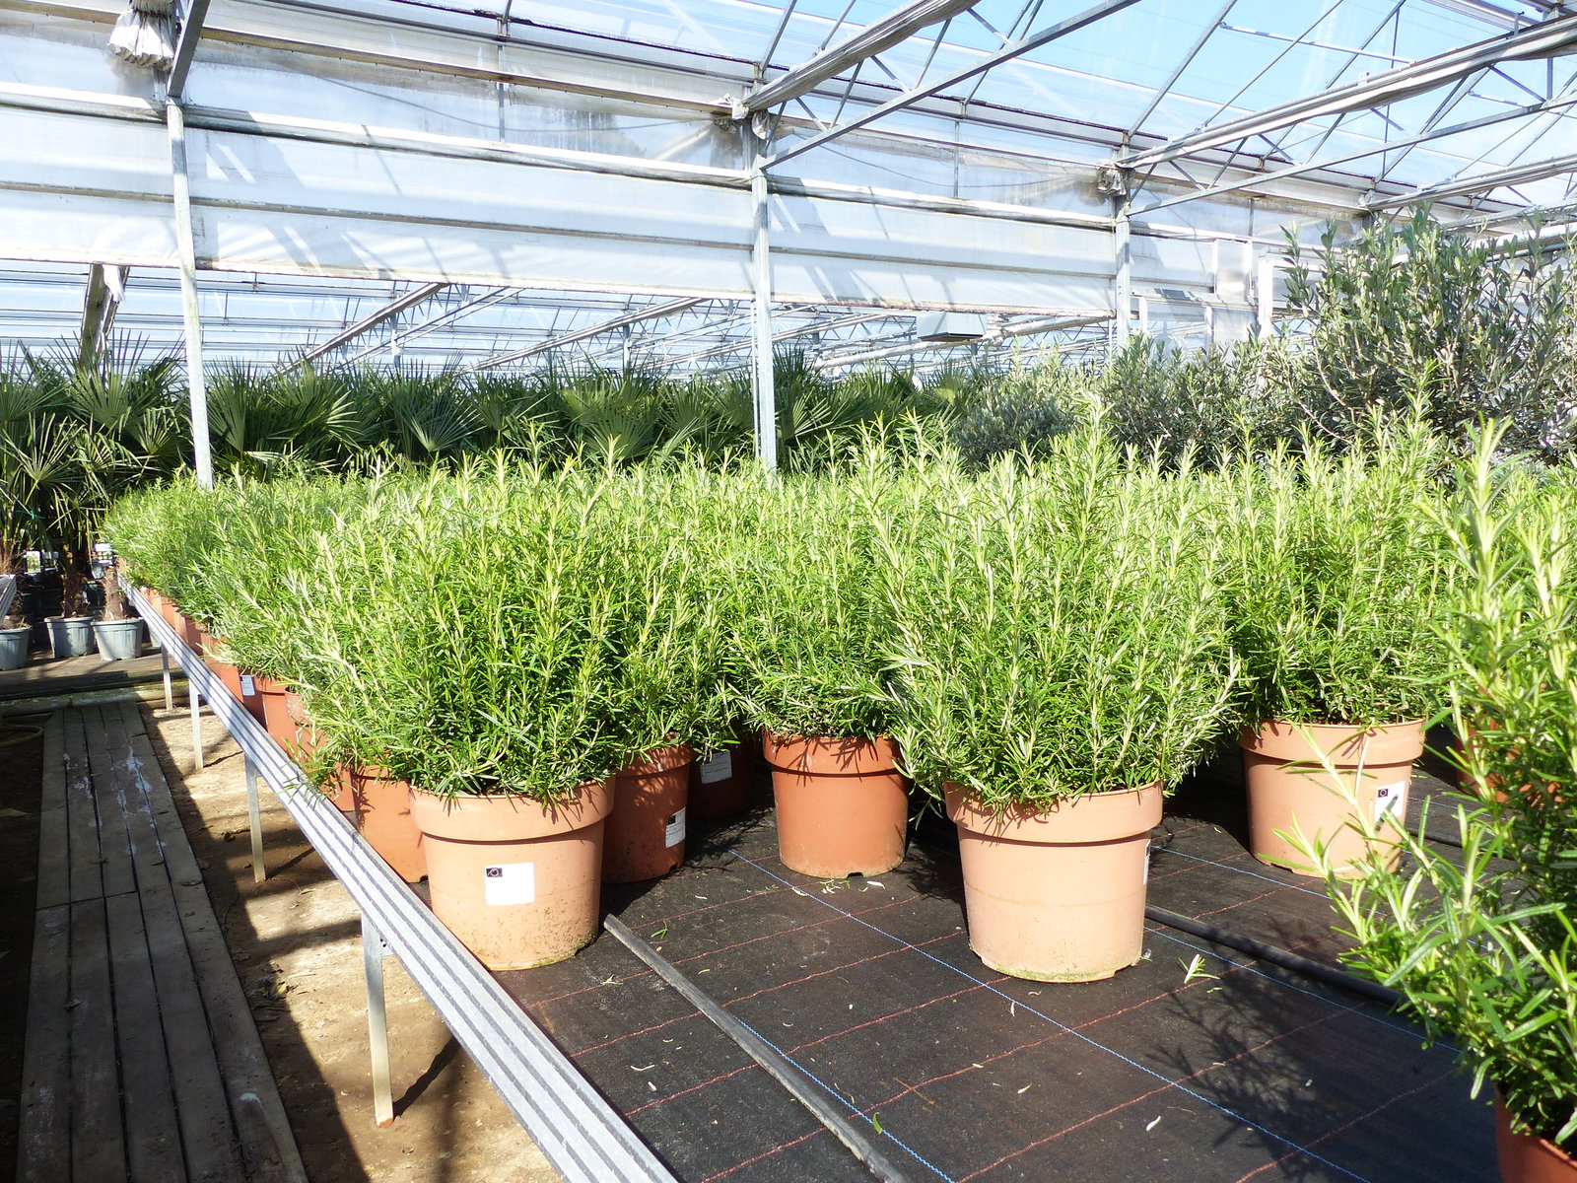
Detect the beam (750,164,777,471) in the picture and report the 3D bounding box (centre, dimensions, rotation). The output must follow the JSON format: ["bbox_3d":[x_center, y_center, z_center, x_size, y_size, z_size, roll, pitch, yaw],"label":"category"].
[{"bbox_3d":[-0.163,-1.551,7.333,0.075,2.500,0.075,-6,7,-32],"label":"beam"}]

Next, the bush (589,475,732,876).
[{"bbox_3d":[-0.250,0.123,1.745,0.345,0.625,0.345,-2,6,0],"label":"bush"}]

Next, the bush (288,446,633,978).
[{"bbox_3d":[-0.410,0.153,1.490,0.420,0.628,0.400,-2,6,0],"label":"bush"}]

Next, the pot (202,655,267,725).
[{"bbox_3d":[-1.526,0.244,3.216,0.225,0.202,0.225,-2,6,0],"label":"pot"}]

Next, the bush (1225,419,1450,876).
[{"bbox_3d":[0.810,0.073,1.685,0.340,0.646,0.340,-2,6,0],"label":"bush"}]

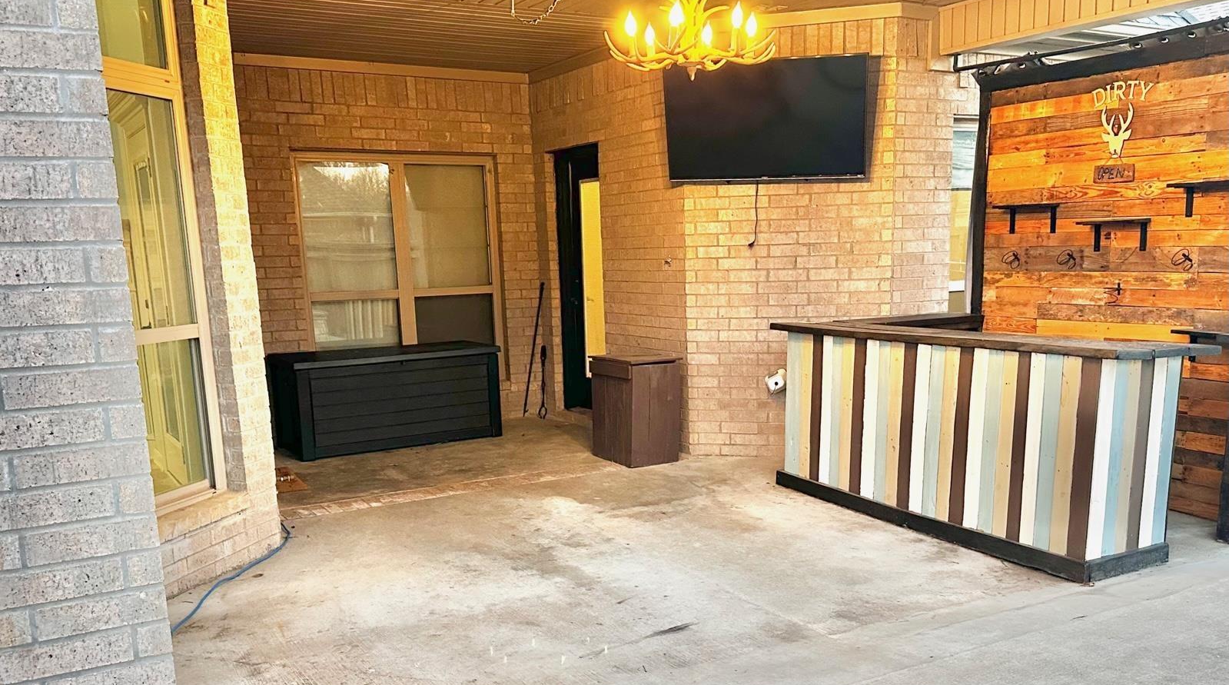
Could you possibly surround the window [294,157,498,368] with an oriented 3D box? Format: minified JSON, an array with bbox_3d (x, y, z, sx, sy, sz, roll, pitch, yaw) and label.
[{"bbox_3d":[-1.581,-0.543,6.546,1.576,1.720,0.110,-7,9,-33],"label":"window"}]

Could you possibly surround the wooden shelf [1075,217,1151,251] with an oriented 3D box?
[{"bbox_3d":[2.611,-0.556,4.464,0.160,0.170,0.360,-8,9,-36],"label":"wooden shelf"}]

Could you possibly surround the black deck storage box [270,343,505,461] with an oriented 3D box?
[{"bbox_3d":[-1.635,0.380,6.211,1.470,0.650,0.700,-6,9,-31],"label":"black deck storage box"}]

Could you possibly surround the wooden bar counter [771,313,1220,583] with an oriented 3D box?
[{"bbox_3d":[1.911,0.394,4.504,1.100,1.010,1.910,-8,9,-36],"label":"wooden bar counter"}]

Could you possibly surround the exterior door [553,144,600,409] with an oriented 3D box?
[{"bbox_3d":[-0.185,-0.455,6.713,0.120,2.060,0.760,-8,9,-36],"label":"exterior door"}]

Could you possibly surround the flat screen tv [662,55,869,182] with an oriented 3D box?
[{"bbox_3d":[0.910,-1.350,5.200,1.240,0.710,0.060,0,16,15],"label":"flat screen tv"}]

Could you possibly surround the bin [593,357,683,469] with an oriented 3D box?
[{"bbox_3d":[0.139,0.445,5.816,0.410,0.690,0.520,-7,9,-33],"label":"bin"}]

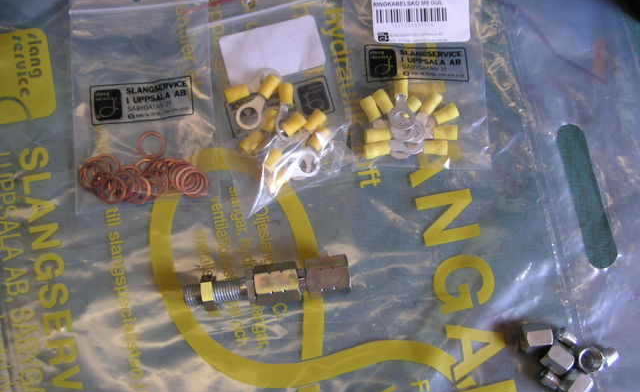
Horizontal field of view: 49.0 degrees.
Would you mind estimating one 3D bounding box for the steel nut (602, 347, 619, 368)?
[{"bbox_3d":[0.159,0.088,0.385,0.009,0.009,0.011,45,85,5],"label":"steel nut"}]

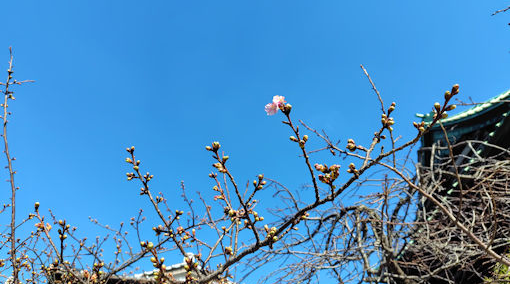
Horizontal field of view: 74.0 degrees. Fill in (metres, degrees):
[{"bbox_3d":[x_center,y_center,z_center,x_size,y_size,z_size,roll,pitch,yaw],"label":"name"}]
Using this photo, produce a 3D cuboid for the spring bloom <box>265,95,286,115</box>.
[{"bbox_3d":[0.037,-0.066,0.610,0.038,0.034,0.032,-13,-33,20],"label":"spring bloom"}]

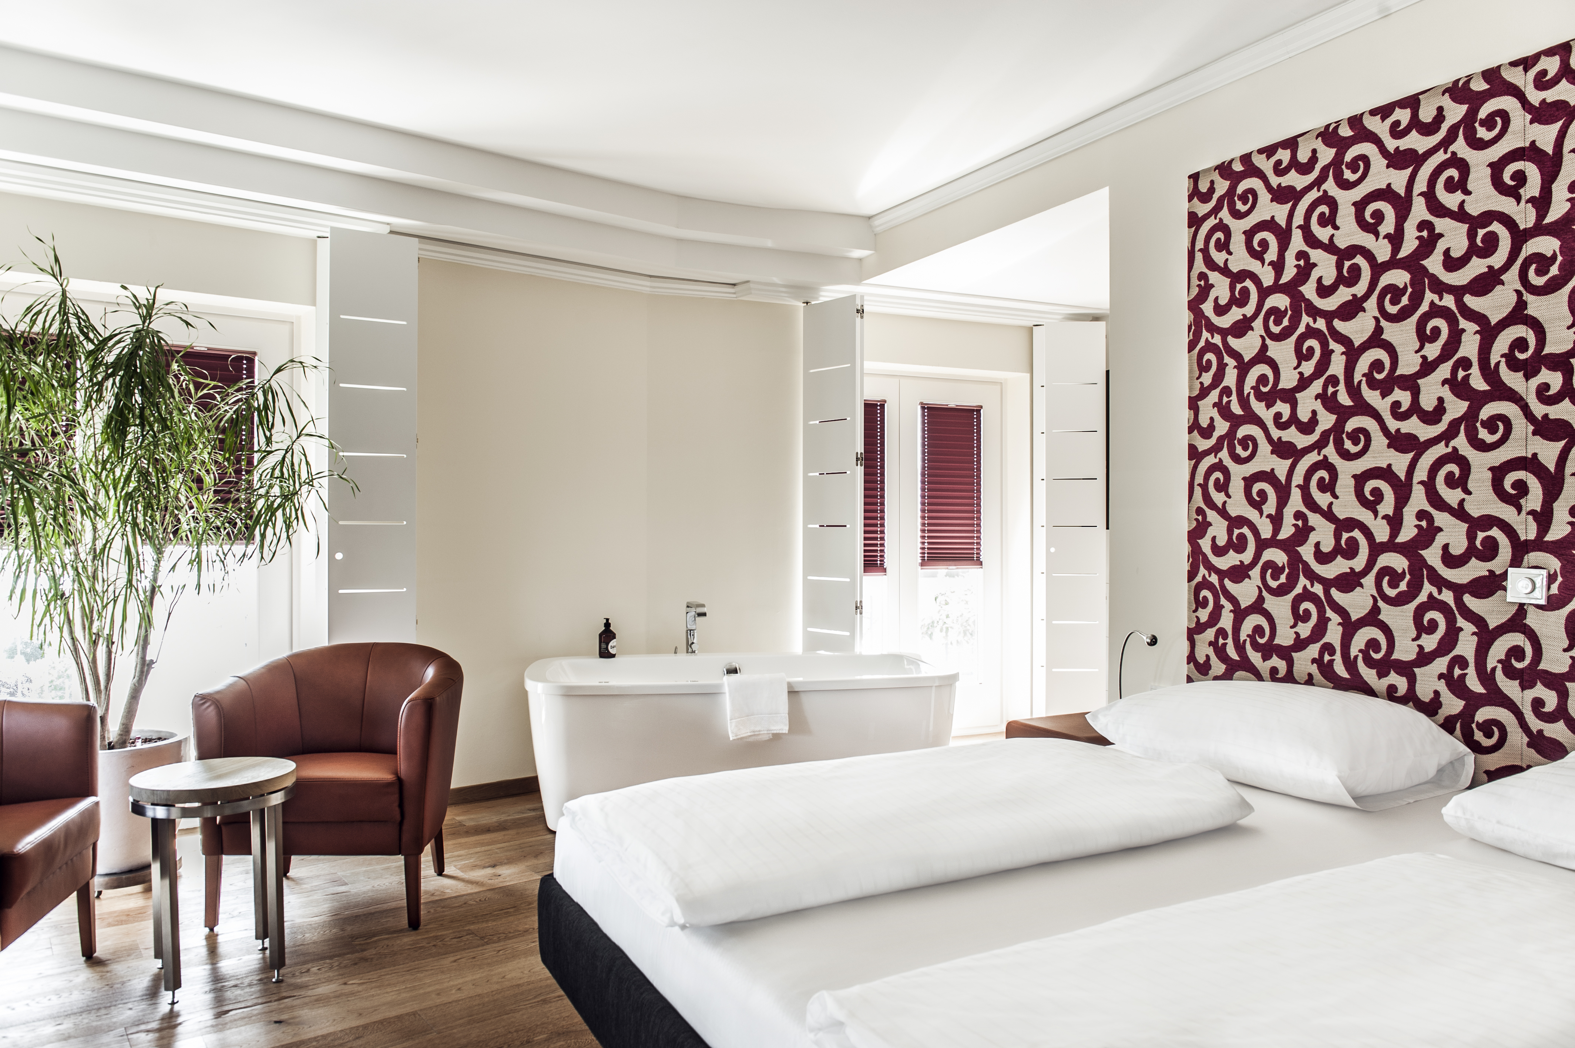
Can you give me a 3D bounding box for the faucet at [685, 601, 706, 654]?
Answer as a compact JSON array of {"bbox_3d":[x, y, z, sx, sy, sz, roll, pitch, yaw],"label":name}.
[{"bbox_3d":[-0.403,0.462,4.646,0.055,0.236,0.160,0,0,-22],"label":"faucet"}]

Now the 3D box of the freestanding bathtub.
[{"bbox_3d":[-0.180,0.868,4.307,1.714,0.564,0.830,0,0,-7],"label":"freestanding bathtub"}]

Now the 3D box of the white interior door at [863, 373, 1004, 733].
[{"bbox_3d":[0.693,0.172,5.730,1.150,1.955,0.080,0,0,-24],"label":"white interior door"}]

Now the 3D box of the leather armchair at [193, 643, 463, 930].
[{"bbox_3d":[-1.340,0.768,3.232,0.684,0.765,0.610,0,0,-3],"label":"leather armchair"}]

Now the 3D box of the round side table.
[{"bbox_3d":[-1.451,0.893,2.674,0.374,0.513,0.374,0,0,-34],"label":"round side table"}]

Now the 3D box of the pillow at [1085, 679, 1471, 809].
[{"bbox_3d":[1.272,0.548,2.785,0.500,0.190,0.790,0,0,-29],"label":"pillow"}]

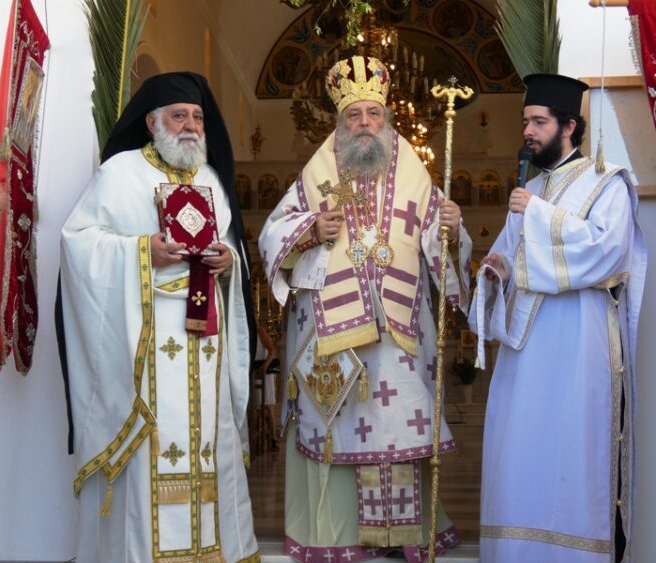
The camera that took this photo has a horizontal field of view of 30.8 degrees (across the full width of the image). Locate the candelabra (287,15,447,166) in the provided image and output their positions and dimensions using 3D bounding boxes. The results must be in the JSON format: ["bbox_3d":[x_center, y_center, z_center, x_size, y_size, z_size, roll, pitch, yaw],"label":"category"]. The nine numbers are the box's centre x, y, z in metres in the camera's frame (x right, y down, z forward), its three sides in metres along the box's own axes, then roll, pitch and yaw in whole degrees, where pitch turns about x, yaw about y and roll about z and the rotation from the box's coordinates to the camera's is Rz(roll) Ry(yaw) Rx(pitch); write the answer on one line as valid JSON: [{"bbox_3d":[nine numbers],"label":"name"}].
[{"bbox_3d":[0.360,-1.781,11.000,1.420,1.480,1.420,0,-5,0],"label":"candelabra"}]

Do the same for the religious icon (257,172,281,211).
[{"bbox_3d":[-0.834,-1.276,17.000,0.310,0.520,0.040,0,-5,5],"label":"religious icon"}]

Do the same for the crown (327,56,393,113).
[{"bbox_3d":[0.108,-0.692,4.220,0.230,0.195,0.230,-4,-11,-4],"label":"crown"}]

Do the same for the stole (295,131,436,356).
[{"bbox_3d":[0.131,-0.143,4.170,0.490,0.800,0.340,0,-5,0],"label":"stole"}]

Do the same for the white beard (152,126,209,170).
[{"bbox_3d":[-0.485,-0.441,3.920,0.170,0.160,0.140,2,-5,-21],"label":"white beard"}]

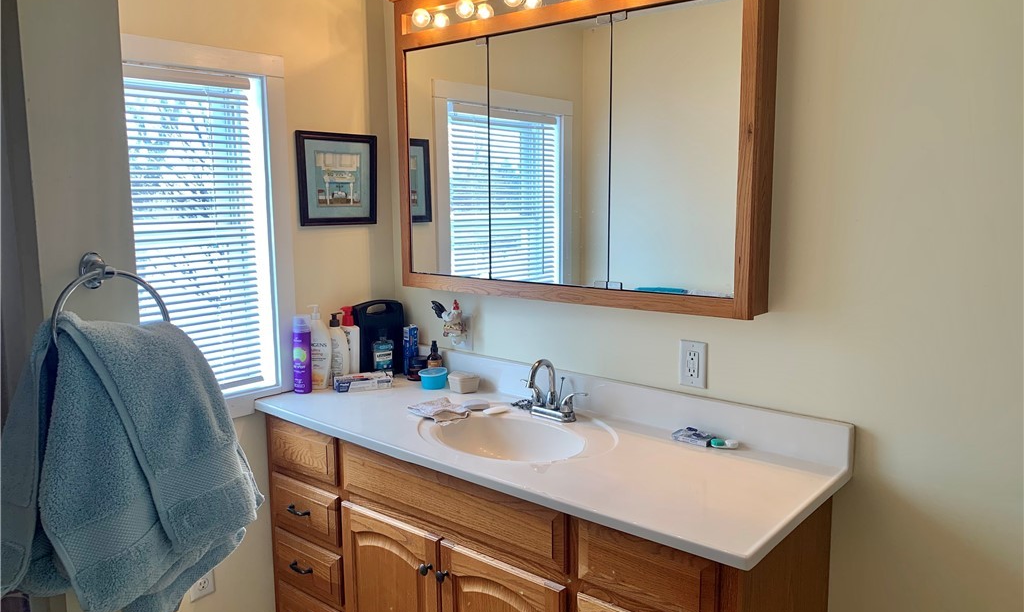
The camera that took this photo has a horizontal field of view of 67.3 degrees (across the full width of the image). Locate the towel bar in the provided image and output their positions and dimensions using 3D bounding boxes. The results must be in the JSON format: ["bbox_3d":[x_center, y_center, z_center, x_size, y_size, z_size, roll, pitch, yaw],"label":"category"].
[{"bbox_3d":[-0.510,0.017,0.964,0.068,0.168,0.148,7,11,40],"label":"towel bar"}]

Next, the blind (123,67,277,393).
[{"bbox_3d":[-0.946,-0.172,2.012,0.040,0.890,0.645,7,11,40],"label":"blind"}]

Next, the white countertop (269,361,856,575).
[{"bbox_3d":[-0.002,0.286,1.980,1.525,0.122,0.550,7,11,40],"label":"white countertop"}]

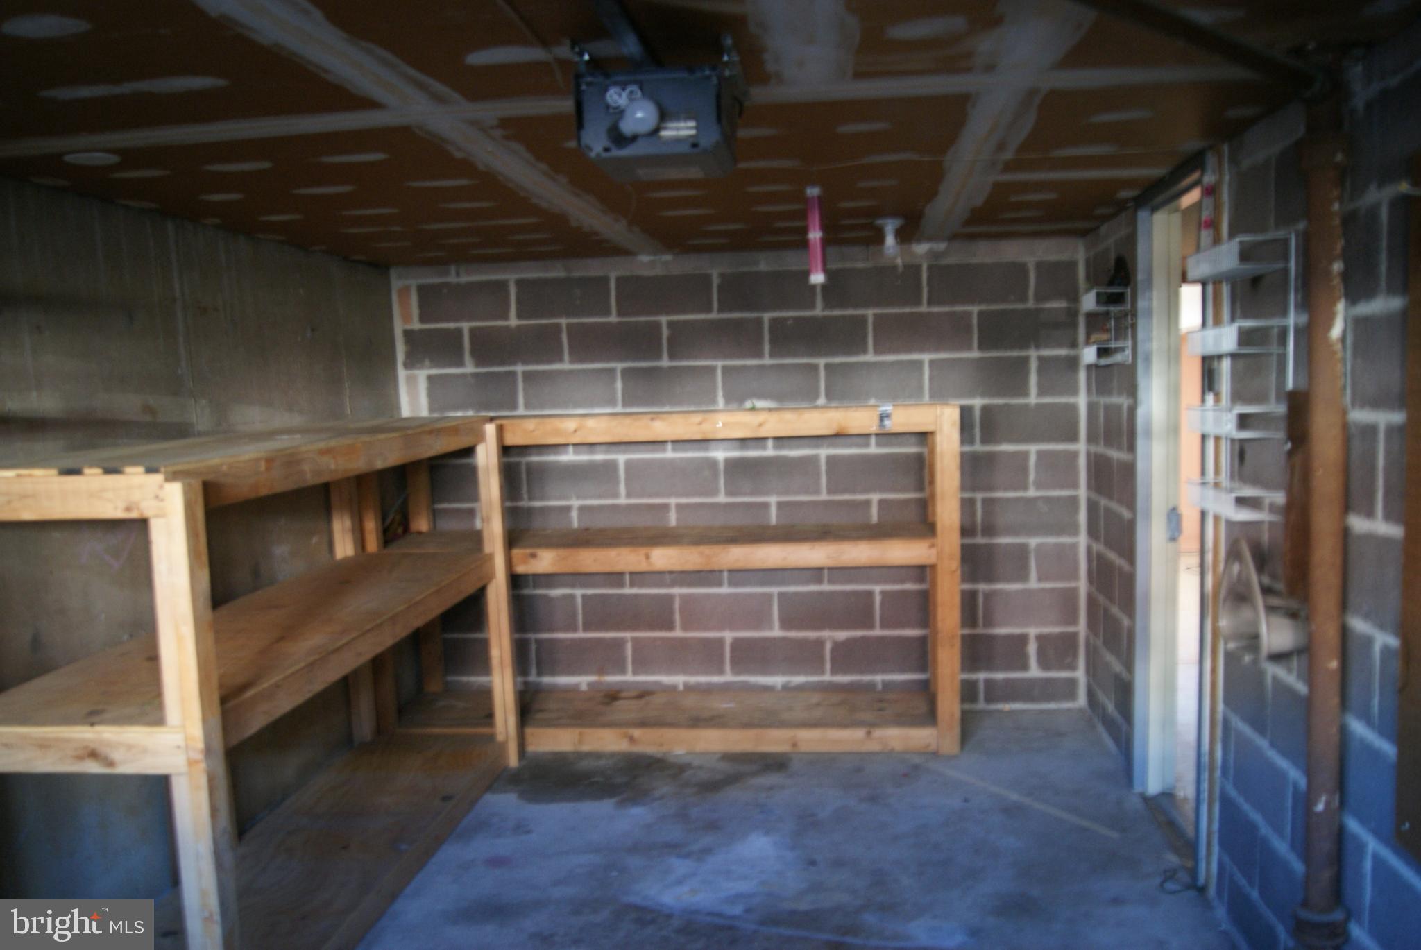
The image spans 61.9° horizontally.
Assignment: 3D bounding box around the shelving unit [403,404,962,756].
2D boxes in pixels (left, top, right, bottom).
[{"bbox_3d":[-0.200,0.410,5.059,2.435,1.404,0.600,-1,7,6],"label":"shelving unit"}]

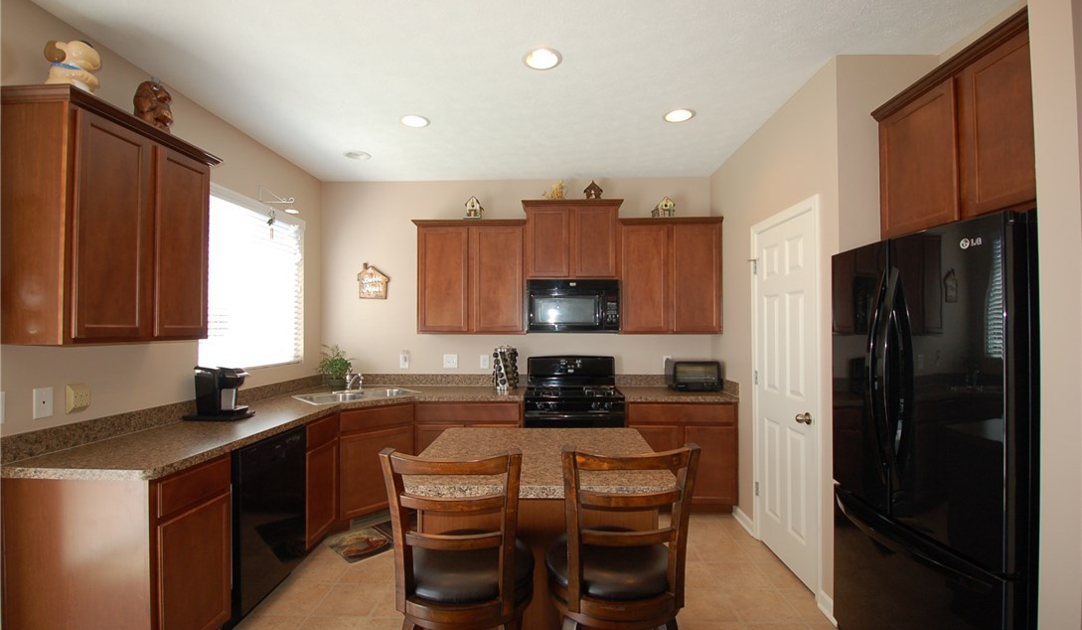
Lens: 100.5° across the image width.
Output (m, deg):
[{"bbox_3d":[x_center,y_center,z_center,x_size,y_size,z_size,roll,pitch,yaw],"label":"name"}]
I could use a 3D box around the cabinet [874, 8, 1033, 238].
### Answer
[{"bbox_3d":[1.757,-0.666,1.728,0.340,0.660,0.890,0,-1,2],"label":"cabinet"}]

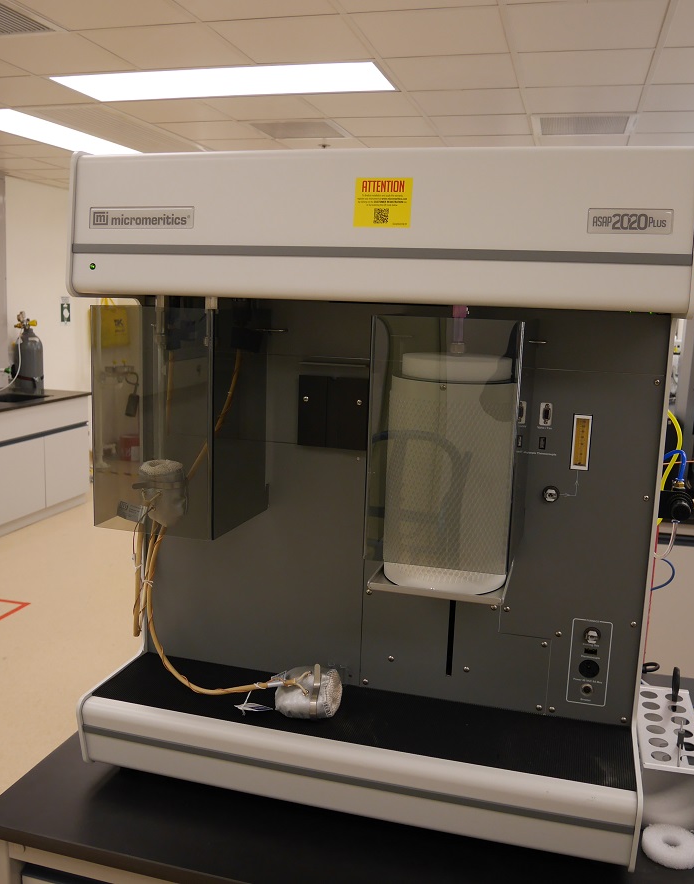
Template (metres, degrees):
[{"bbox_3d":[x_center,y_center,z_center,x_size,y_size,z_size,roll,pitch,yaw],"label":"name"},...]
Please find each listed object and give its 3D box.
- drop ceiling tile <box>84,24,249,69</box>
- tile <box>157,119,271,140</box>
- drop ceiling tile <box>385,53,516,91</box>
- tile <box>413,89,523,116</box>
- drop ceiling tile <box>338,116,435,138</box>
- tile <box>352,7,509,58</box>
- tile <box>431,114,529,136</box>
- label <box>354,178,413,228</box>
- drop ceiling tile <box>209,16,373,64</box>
[{"bbox_3d":[-0.797,-1.775,3.672,0.600,0.020,0.600,4,10,15],"label":"drop ceiling tile"},{"bbox_3d":[-0.746,-1.749,4.571,0.500,0.020,0.500,5,10,15],"label":"tile"},{"bbox_3d":[0.428,-1.476,3.248,0.500,0.020,0.500,5,10,15],"label":"drop ceiling tile"},{"bbox_3d":[0.557,-1.554,3.718,0.500,0.020,0.500,5,10,15],"label":"tile"},{"bbox_3d":[0.256,-2.015,5.232,0.600,0.020,0.600,4,10,15],"label":"drop ceiling tile"},{"bbox_3d":[0.298,-1.398,2.779,0.500,0.020,0.500,5,10,15],"label":"tile"},{"bbox_3d":[0.835,-1.970,5.079,0.600,0.020,0.600,4,10,15],"label":"tile"},{"bbox_3d":[0.047,-0.311,1.060,0.076,0.064,0.002,5,0,15],"label":"label"},{"bbox_3d":[-0.219,-1.730,3.519,0.600,0.020,0.600,4,10,15],"label":"drop ceiling tile"}]

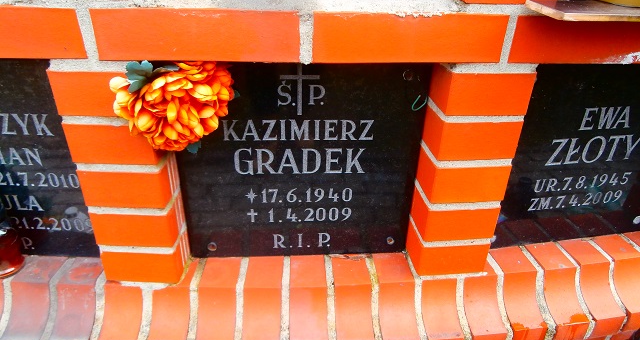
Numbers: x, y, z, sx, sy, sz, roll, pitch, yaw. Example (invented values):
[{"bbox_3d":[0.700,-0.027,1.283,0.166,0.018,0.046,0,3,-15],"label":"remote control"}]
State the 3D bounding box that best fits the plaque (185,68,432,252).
[{"bbox_3d":[-0.035,-0.012,0.775,0.402,0.390,0.025,-1,31,-4],"label":"plaque"}]

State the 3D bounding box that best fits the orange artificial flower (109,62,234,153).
[{"bbox_3d":[-0.193,-0.081,0.611,0.158,0.135,0.110,-1,31,-4],"label":"orange artificial flower"}]

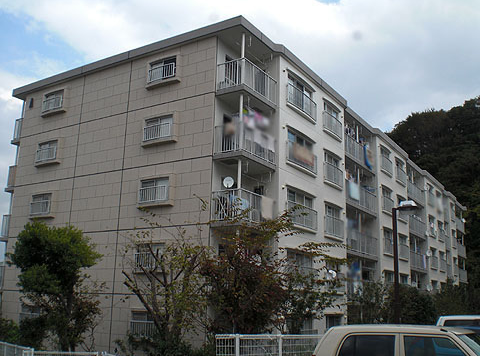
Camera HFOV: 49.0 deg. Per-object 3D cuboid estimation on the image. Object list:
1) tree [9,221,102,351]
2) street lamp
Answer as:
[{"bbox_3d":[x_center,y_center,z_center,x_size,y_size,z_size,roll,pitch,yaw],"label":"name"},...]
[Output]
[{"bbox_3d":[-6.135,3.903,17.443,3.056,4.802,3.056,6,-14,-18],"label":"tree"},{"bbox_3d":[4.497,2.935,13.994,0.710,4.740,0.280,-4,-15,21],"label":"street lamp"}]

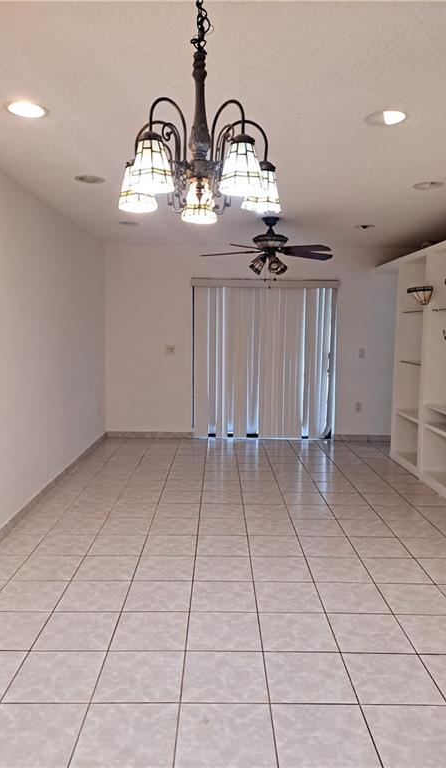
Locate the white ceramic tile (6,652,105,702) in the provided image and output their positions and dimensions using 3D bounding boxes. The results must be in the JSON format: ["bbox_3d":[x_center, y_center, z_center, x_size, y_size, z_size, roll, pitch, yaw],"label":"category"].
[{"bbox_3d":[-0.672,1.194,2.267,0.336,0.010,0.336,1,6,0],"label":"white ceramic tile"}]

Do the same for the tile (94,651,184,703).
[{"bbox_3d":[-0.331,1.198,2.275,0.336,0.010,0.336,1,6,0],"label":"tile"}]

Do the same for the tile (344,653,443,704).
[{"bbox_3d":[0.690,1.210,2.278,0.336,0.010,0.336,1,6,0],"label":"tile"}]

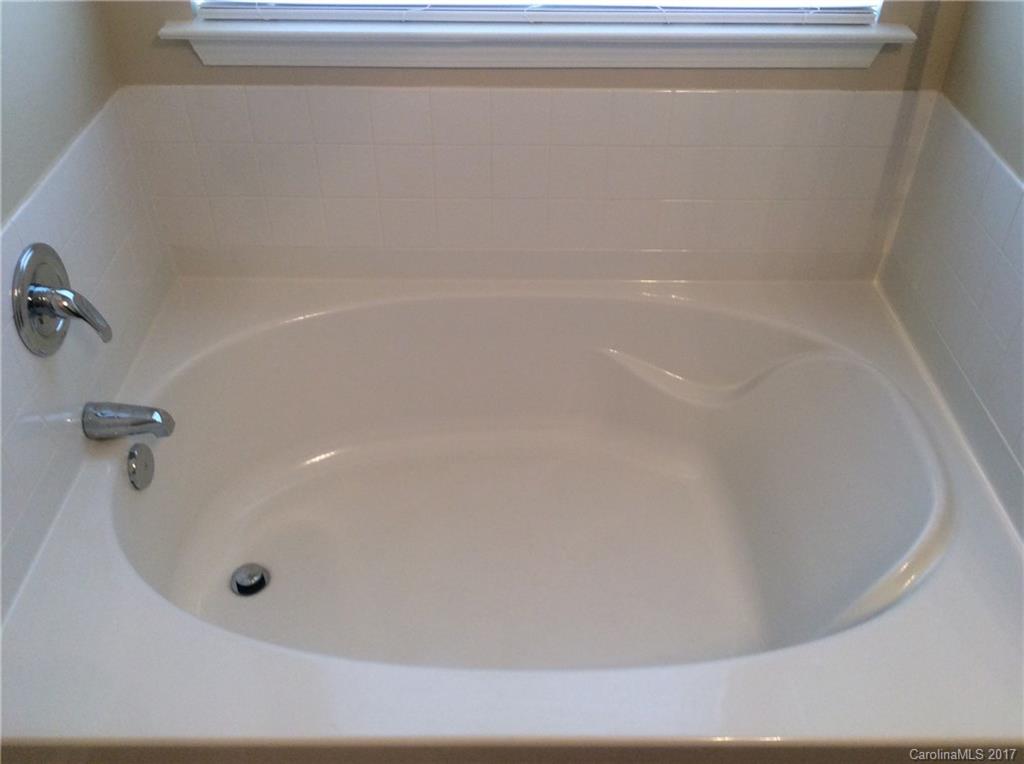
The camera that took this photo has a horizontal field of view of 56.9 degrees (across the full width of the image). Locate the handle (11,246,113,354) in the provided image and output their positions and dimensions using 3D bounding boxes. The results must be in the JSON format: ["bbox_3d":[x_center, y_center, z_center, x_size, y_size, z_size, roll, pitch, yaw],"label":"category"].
[{"bbox_3d":[-0.653,-0.121,1.399,0.092,0.174,0.174,0,39,-1],"label":"handle"}]

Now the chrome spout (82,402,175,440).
[{"bbox_3d":[-0.630,0.067,1.568,0.140,0.066,0.061,0,39,-1],"label":"chrome spout"}]

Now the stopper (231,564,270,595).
[{"bbox_3d":[-0.503,0.378,1.813,0.075,0.025,0.075,0,39,-1],"label":"stopper"}]

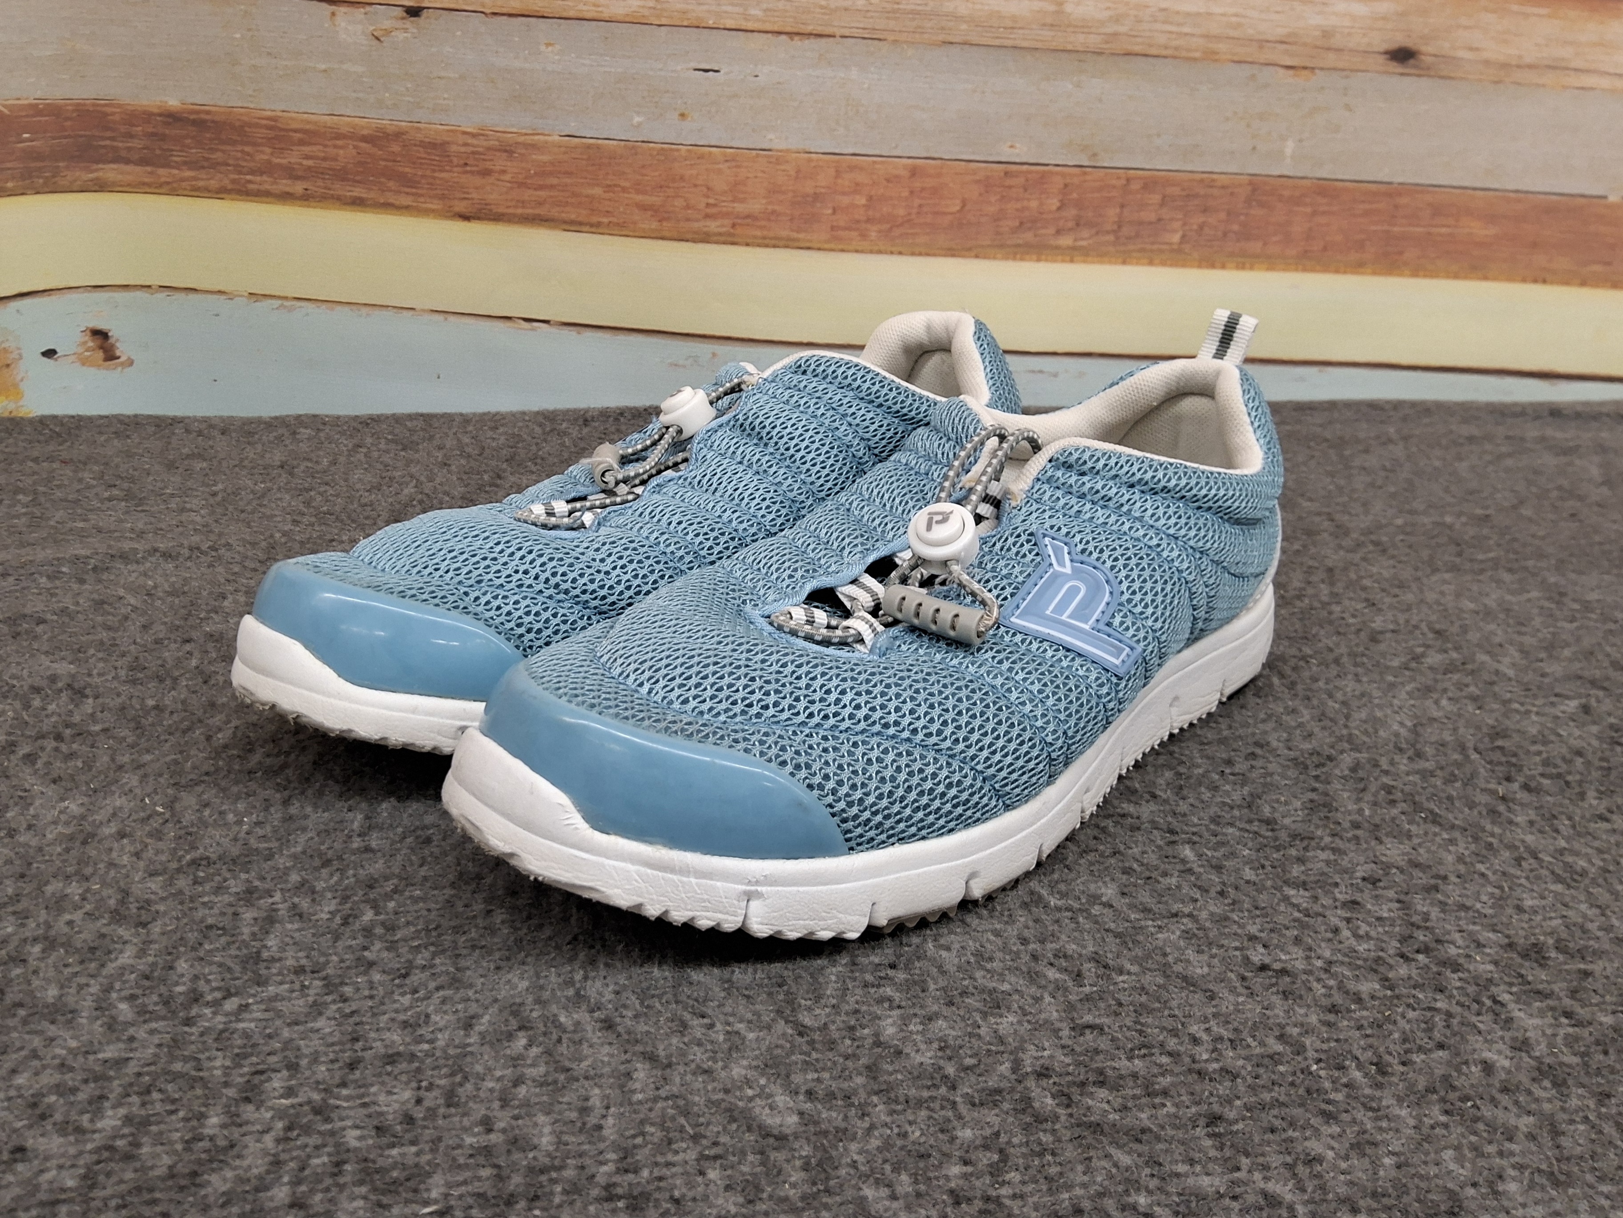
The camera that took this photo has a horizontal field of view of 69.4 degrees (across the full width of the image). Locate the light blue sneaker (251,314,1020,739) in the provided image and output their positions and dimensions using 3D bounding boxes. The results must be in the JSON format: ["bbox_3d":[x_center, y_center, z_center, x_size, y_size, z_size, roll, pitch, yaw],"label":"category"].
[{"bbox_3d":[-0.041,-0.035,0.366,0.270,0.093,0.103,-16,27,-35],"label":"light blue sneaker"}]

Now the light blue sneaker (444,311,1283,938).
[{"bbox_3d":[0.038,-0.011,0.296,0.270,0.100,0.103,-19,28,-39],"label":"light blue sneaker"}]

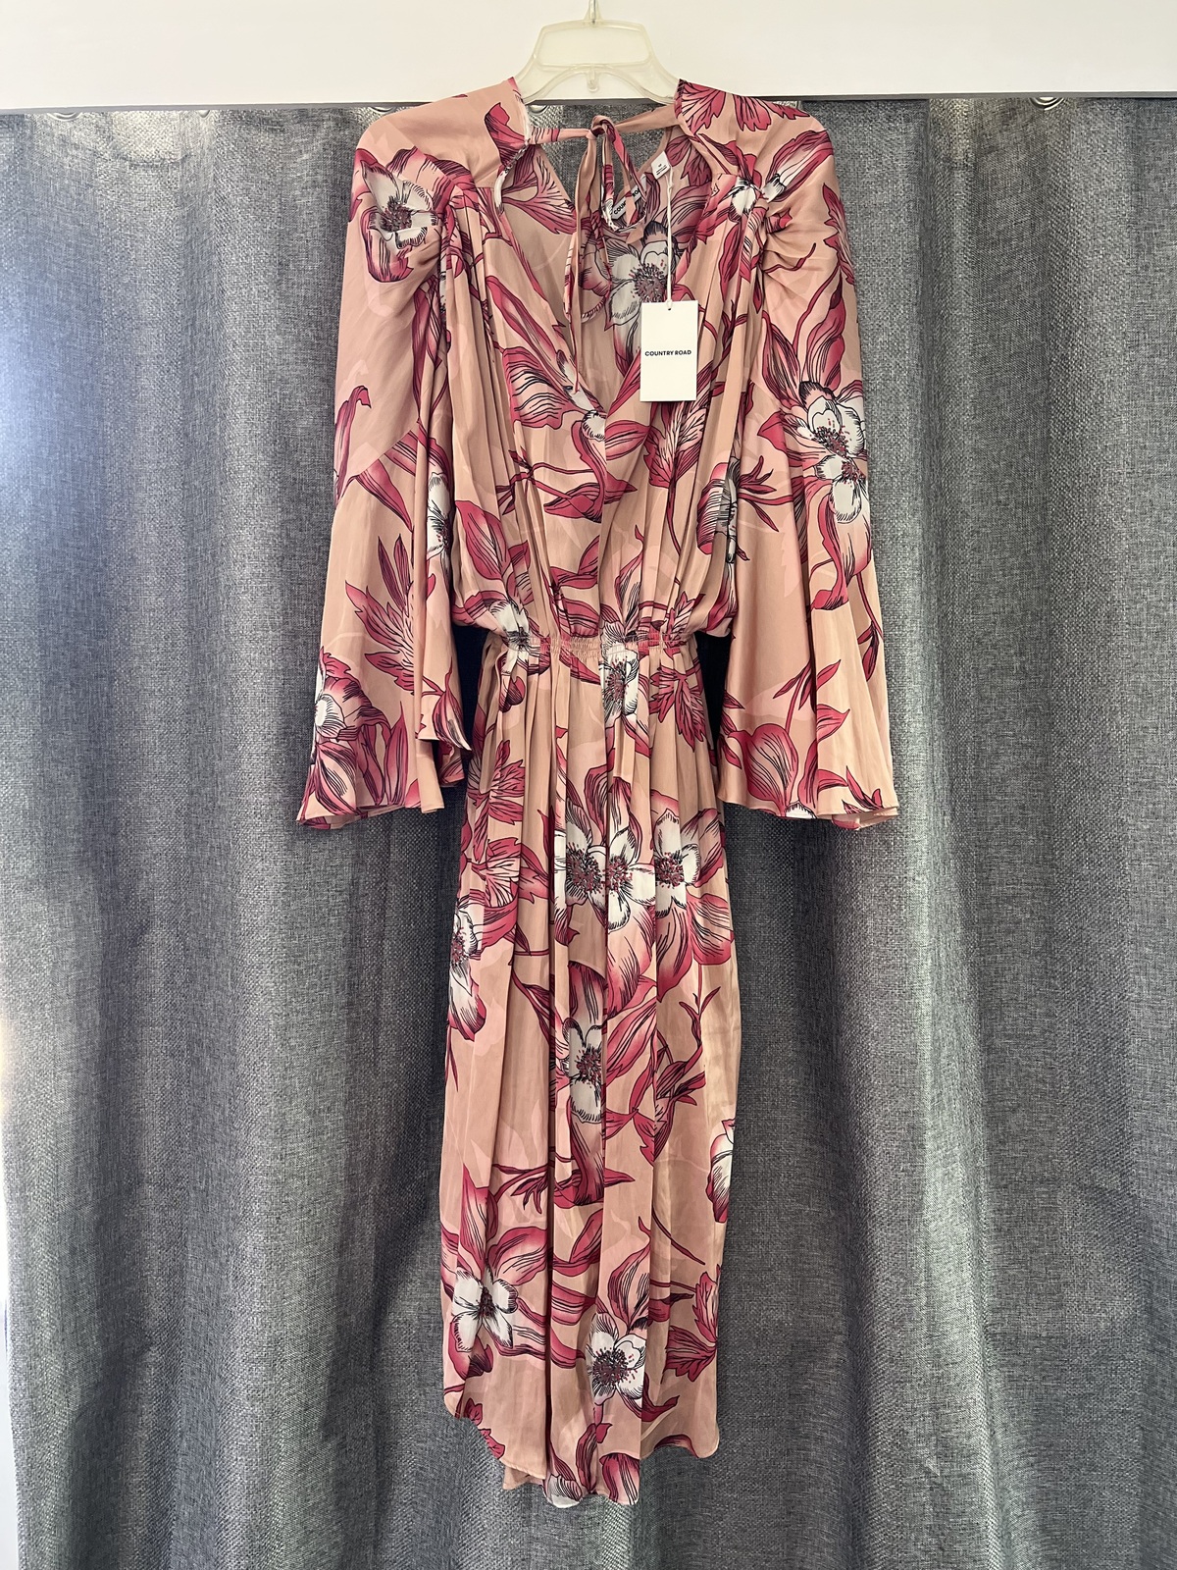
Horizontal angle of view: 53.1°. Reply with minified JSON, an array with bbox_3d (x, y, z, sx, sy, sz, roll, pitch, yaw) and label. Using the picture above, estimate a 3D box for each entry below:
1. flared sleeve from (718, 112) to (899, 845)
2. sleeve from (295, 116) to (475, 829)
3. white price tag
[{"bbox_3d":[0.201,-0.284,1.085,0.166,0.640,0.120,0,1,0],"label":"flared sleeve"},{"bbox_3d":[-0.189,-0.287,1.085,0.158,0.645,0.120,0,1,0],"label":"sleeve"},{"bbox_3d":[0.072,-0.386,1.050,0.050,0.088,0.003,1,1,6],"label":"white price tag"}]

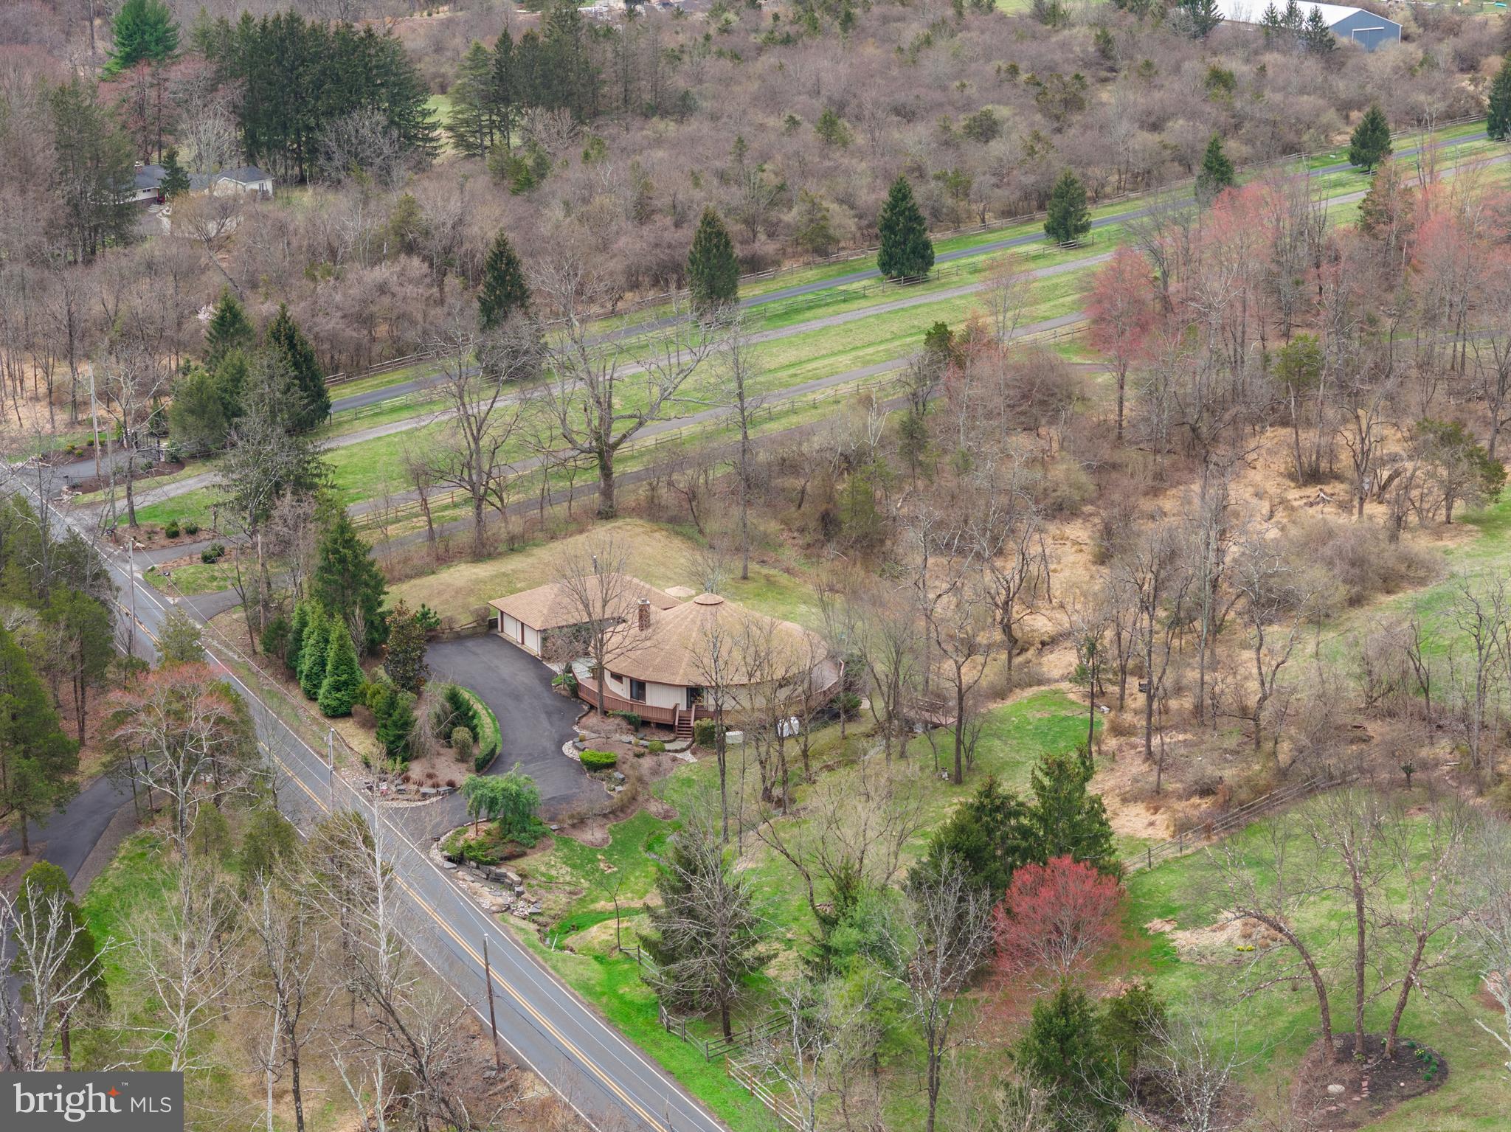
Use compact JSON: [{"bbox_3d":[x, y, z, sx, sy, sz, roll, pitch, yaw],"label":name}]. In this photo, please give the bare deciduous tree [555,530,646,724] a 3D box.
[{"bbox_3d":[-12.110,4.640,239.230,7.490,15.060,7.110,0,17,0],"label":"bare deciduous tree"}]

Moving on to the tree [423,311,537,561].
[{"bbox_3d":[-25.010,-12.130,277.140,9.850,23.300,9.360,0,17,0],"label":"tree"}]

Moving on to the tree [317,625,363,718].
[{"bbox_3d":[-33.280,7.960,244.650,3.690,7.580,3.690,0,17,0],"label":"tree"}]

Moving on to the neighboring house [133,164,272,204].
[{"bbox_3d":[-82.052,-56.651,449.683,21.500,5.300,12.000,-9,19,-29],"label":"neighboring house"}]

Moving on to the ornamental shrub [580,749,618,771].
[{"bbox_3d":[-11.950,14.850,233.180,2.890,1.000,2.200,0,17,0],"label":"ornamental shrub"}]

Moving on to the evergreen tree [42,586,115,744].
[{"bbox_3d":[-49.984,7.391,224.933,5.300,12.200,5.300,-4,17,-13],"label":"evergreen tree"}]

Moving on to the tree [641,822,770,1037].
[{"bbox_3d":[-3.020,20.860,182.350,8.000,12.000,7.700,0,17,0],"label":"tree"}]

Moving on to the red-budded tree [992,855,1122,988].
[{"bbox_3d":[18.330,21.360,185.170,8.000,8.500,7.600,0,17,0],"label":"red-budded tree"}]

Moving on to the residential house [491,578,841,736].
[{"bbox_3d":[-6.711,4.492,241.663,20.260,8.100,31.910,-10,19,-30],"label":"residential house"}]

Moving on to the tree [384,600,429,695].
[{"bbox_3d":[-27.269,6.125,237.716,3.490,7.250,3.490,-2,17,-7],"label":"tree"}]

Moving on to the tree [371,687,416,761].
[{"bbox_3d":[-26.280,11.354,223.235,3.190,5.580,3.190,-2,17,-7],"label":"tree"}]

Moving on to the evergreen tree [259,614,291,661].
[{"bbox_3d":[-38.510,5.642,245.160,2.560,3.890,2.560,-3,17,-9],"label":"evergreen tree"}]

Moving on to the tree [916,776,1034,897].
[{"bbox_3d":[13.990,18.410,190.410,7.500,11.300,7.300,0,17,0],"label":"tree"}]

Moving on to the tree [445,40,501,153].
[{"bbox_3d":[-43.667,-73.815,483.228,8.590,18.840,8.590,-1,17,-5],"label":"tree"}]

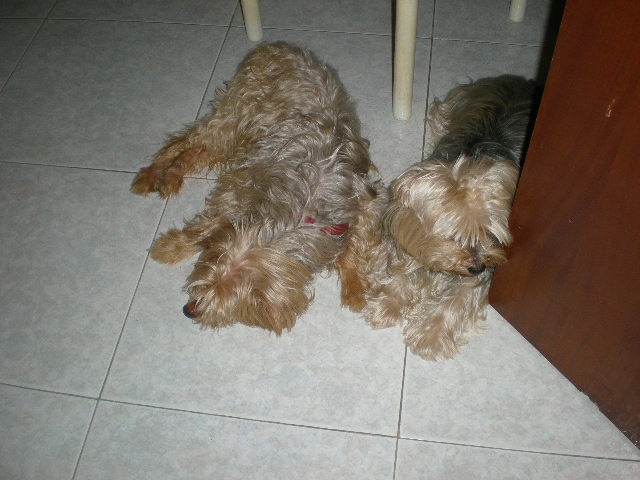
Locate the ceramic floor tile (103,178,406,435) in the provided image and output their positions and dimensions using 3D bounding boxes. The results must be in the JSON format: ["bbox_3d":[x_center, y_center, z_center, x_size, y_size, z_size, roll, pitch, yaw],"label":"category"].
[{"bbox_3d":[-0.067,0.071,1.011,0.390,0.009,0.390,5,54,7],"label":"ceramic floor tile"}]

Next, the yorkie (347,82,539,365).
[{"bbox_3d":[0.201,-0.073,0.967,0.187,0.207,0.437,17,56,15],"label":"yorkie"}]

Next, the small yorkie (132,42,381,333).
[{"bbox_3d":[-0.113,-0.108,1.052,0.367,0.144,0.499,5,54,7],"label":"small yorkie"}]

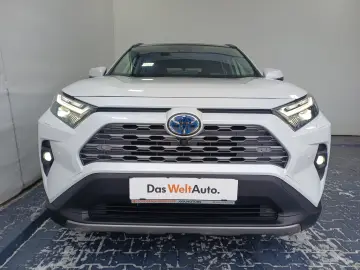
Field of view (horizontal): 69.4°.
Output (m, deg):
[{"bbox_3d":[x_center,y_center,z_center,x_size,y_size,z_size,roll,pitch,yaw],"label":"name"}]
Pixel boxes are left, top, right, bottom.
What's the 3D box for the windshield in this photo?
[{"bbox_3d":[0.050,-0.765,2.710,1.480,0.200,0.900,1,48,1],"label":"windshield"}]

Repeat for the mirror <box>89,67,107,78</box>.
[{"bbox_3d":[-0.887,-0.662,2.790,0.210,0.155,0.140,1,10,1],"label":"mirror"}]

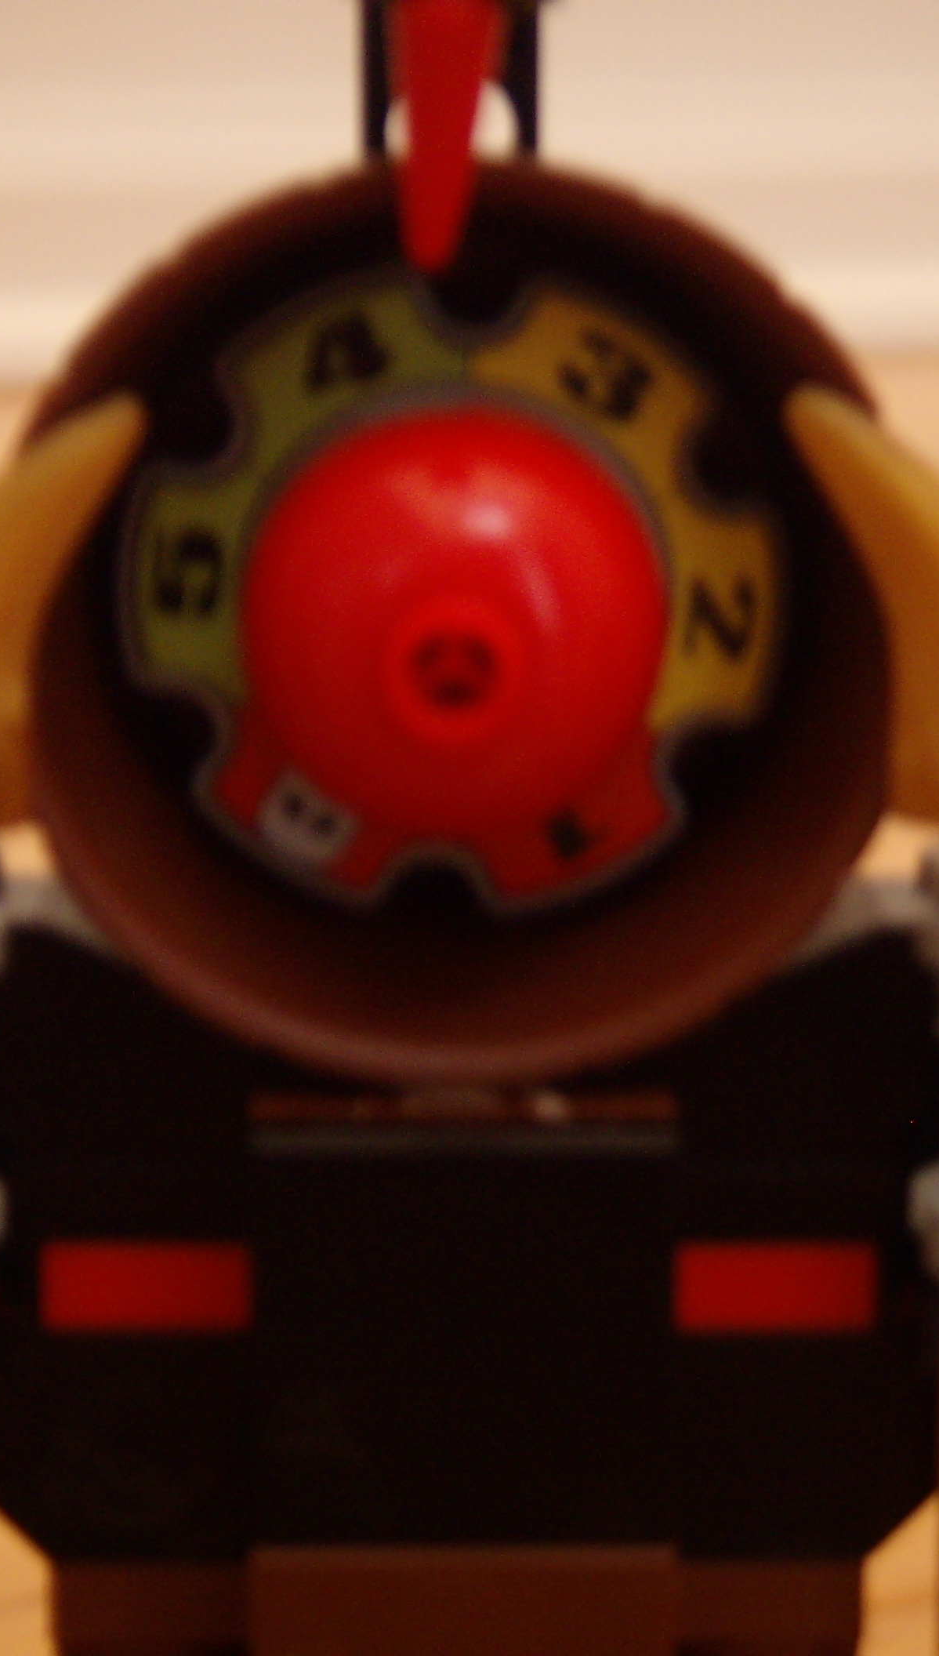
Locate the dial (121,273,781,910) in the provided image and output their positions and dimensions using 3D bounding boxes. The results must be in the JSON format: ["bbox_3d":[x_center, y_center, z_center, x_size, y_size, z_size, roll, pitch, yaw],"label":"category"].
[{"bbox_3d":[-0.001,-0.009,0.161,0.025,0.025,0.004,0,13,0],"label":"dial"}]

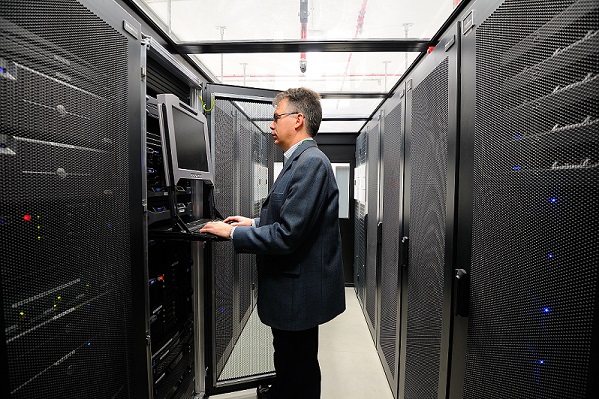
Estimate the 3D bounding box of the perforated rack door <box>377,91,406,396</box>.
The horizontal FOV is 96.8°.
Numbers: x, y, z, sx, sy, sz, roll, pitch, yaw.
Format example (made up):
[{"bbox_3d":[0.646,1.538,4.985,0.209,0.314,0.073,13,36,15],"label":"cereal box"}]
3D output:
[{"bbox_3d":[0.655,0.294,1.898,0.045,1.973,0.591,0,4,4],"label":"perforated rack door"}]

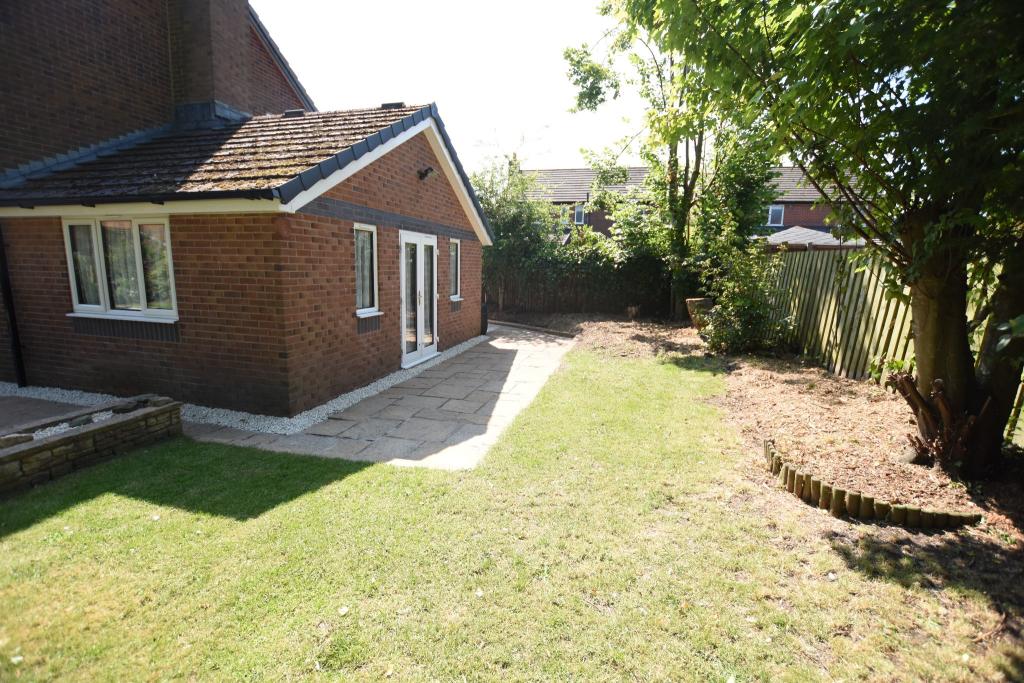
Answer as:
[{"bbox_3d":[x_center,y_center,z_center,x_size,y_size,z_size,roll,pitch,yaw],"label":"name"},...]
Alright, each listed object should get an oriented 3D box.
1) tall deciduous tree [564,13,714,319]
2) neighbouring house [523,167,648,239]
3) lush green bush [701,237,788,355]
[{"bbox_3d":[3.864,-5.367,13.657,4.800,9.200,4.500,1,10,0],"label":"tall deciduous tree"},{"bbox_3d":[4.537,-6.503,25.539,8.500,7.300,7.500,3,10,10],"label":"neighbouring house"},{"bbox_3d":[4.872,-0.971,9.052,1.800,2.200,1.600,1,10,0],"label":"lush green bush"}]

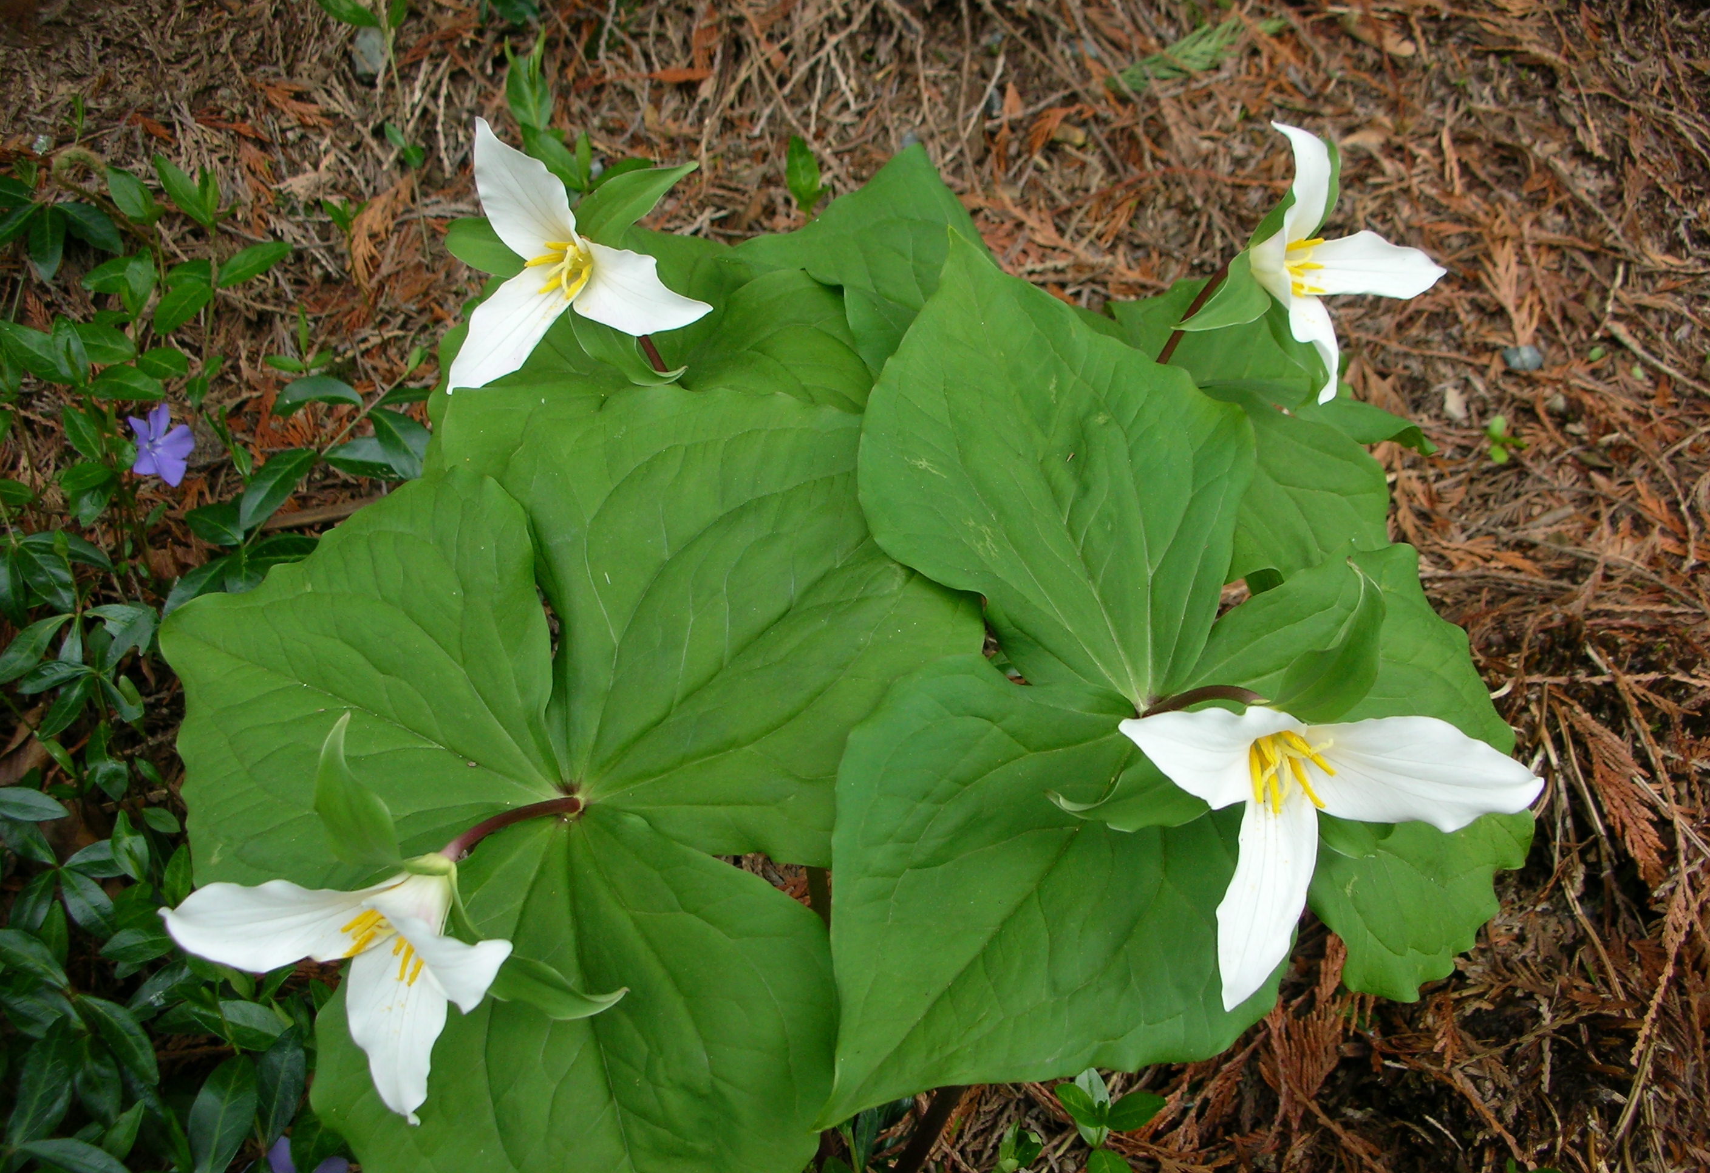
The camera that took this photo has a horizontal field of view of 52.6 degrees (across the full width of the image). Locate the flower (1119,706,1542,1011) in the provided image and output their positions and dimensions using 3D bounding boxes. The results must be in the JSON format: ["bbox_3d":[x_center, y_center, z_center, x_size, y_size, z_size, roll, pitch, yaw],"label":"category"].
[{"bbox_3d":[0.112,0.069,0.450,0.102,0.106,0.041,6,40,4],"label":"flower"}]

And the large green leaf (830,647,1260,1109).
[{"bbox_3d":[0.043,0.097,0.495,0.138,0.036,0.151,34,75,19],"label":"large green leaf"}]

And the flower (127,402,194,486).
[{"bbox_3d":[-0.263,-0.053,0.654,0.030,0.014,0.030,-15,89,-19],"label":"flower"}]

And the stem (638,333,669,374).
[{"bbox_3d":[-0.071,-0.083,0.613,0.005,0.022,0.005,-36,34,0],"label":"stem"}]

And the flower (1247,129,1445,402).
[{"bbox_3d":[0.164,-0.110,0.589,0.077,0.046,0.096,-22,104,-35],"label":"flower"}]

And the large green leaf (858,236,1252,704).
[{"bbox_3d":[0.062,-0.042,0.541,0.122,0.031,0.170,-16,72,-10],"label":"large green leaf"}]

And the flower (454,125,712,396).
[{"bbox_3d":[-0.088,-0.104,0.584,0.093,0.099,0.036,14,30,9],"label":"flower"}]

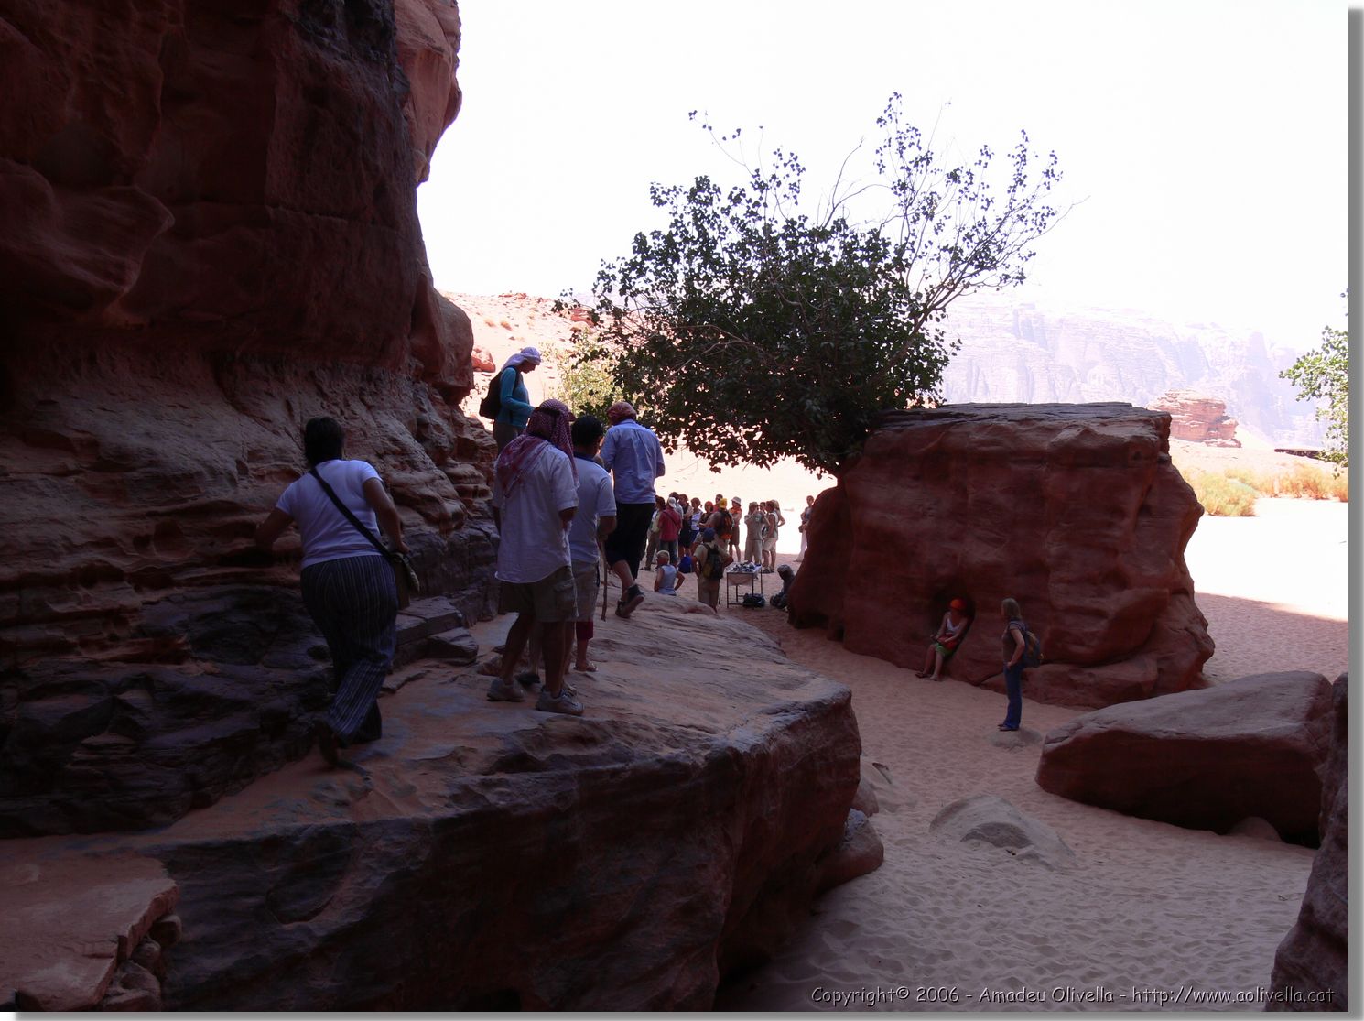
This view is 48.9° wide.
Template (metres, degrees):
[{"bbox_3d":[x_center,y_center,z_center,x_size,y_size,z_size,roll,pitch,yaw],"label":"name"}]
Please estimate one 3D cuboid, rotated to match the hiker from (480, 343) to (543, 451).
[{"bbox_3d":[-1.578,-0.738,13.900,0.550,1.600,0.480,0,3,5],"label":"hiker"}]

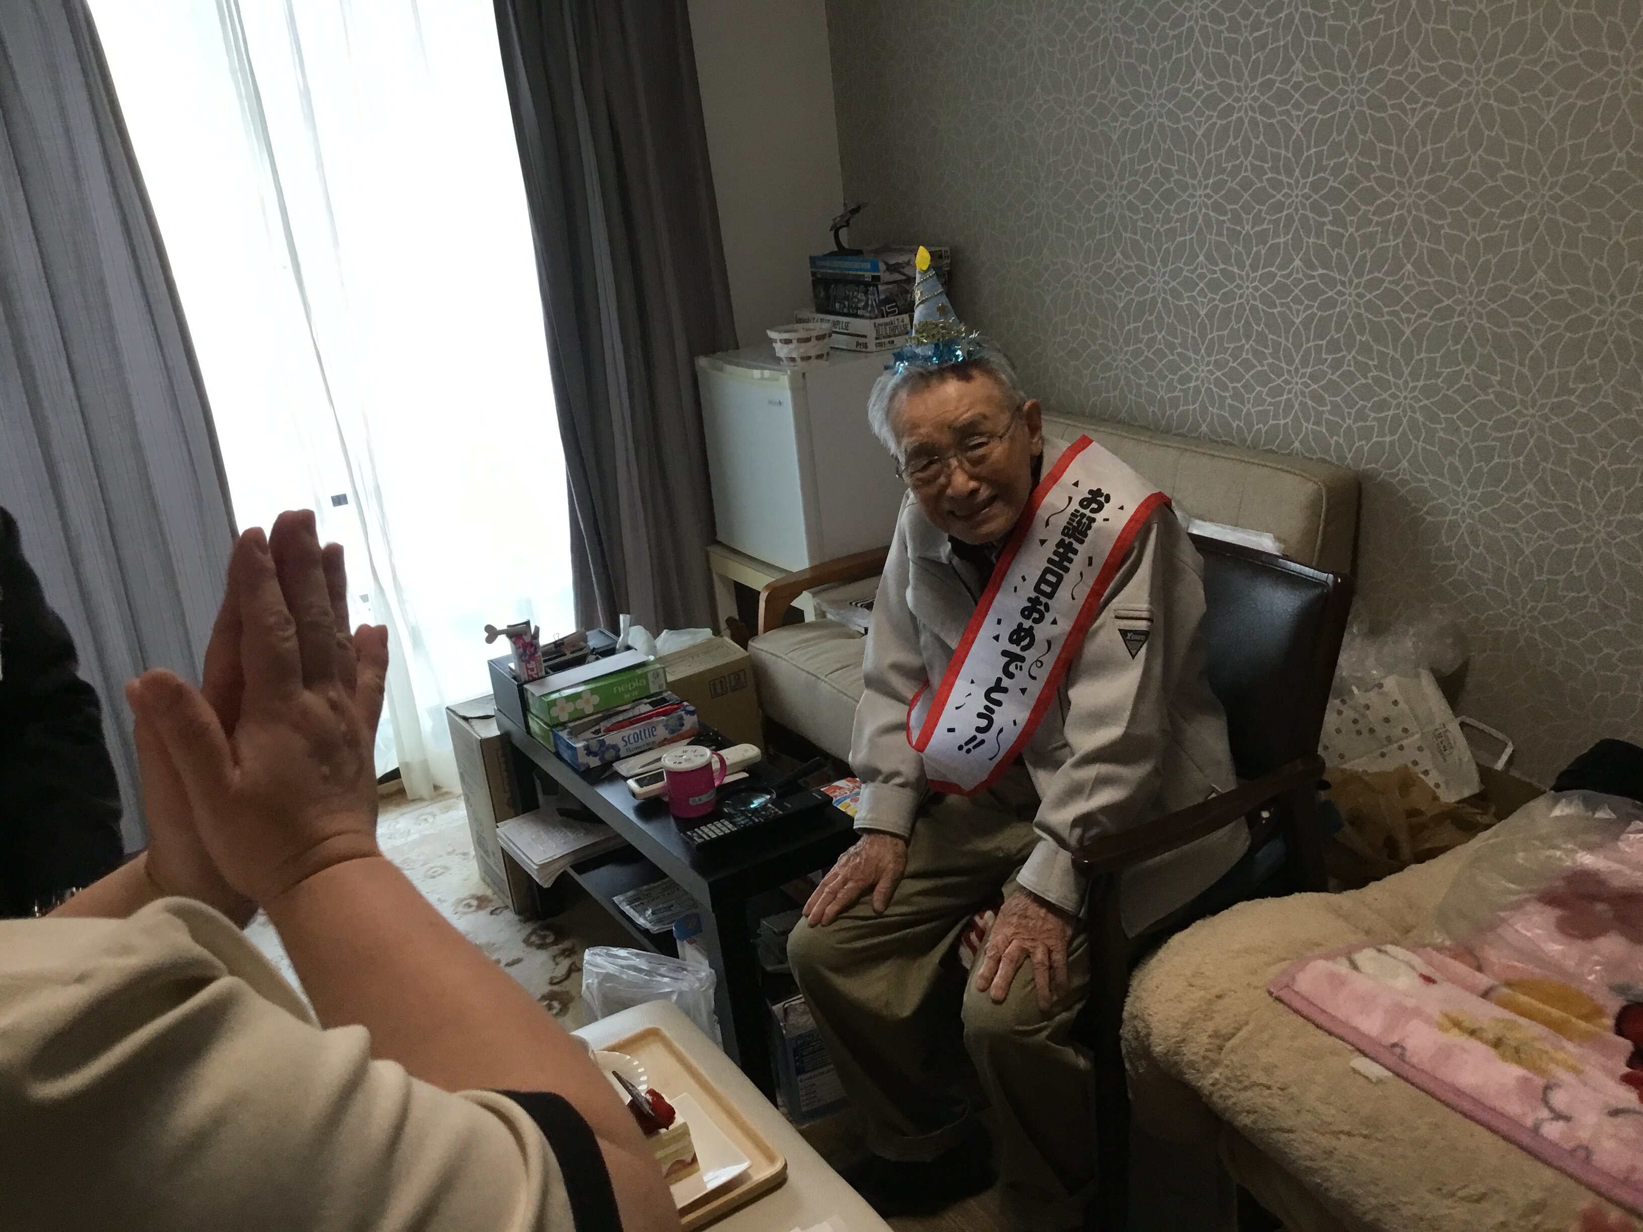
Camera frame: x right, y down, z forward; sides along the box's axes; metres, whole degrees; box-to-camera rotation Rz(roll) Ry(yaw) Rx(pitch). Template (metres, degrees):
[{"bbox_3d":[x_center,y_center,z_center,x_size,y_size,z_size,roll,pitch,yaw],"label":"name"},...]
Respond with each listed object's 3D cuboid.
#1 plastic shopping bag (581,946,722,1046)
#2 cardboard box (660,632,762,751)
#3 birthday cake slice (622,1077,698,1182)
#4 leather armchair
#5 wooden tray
[{"bbox_3d":[-0.263,0.685,2.225,0.210,0.310,0.130,-1,20,14],"label":"plastic shopping bag"},{"bbox_3d":[-0.287,0.294,3.199,0.270,0.415,0.160,-15,21,-25],"label":"cardboard box"},{"bbox_3d":[-0.166,0.490,1.368,0.075,0.070,0.056,-17,22,-28],"label":"birthday cake slice"},{"bbox_3d":[0.432,0.343,2.181,0.550,0.845,0.560,-15,21,-25],"label":"leather armchair"},{"bbox_3d":[-0.196,0.511,1.431,0.220,0.022,0.282,-17,22,-28],"label":"wooden tray"}]

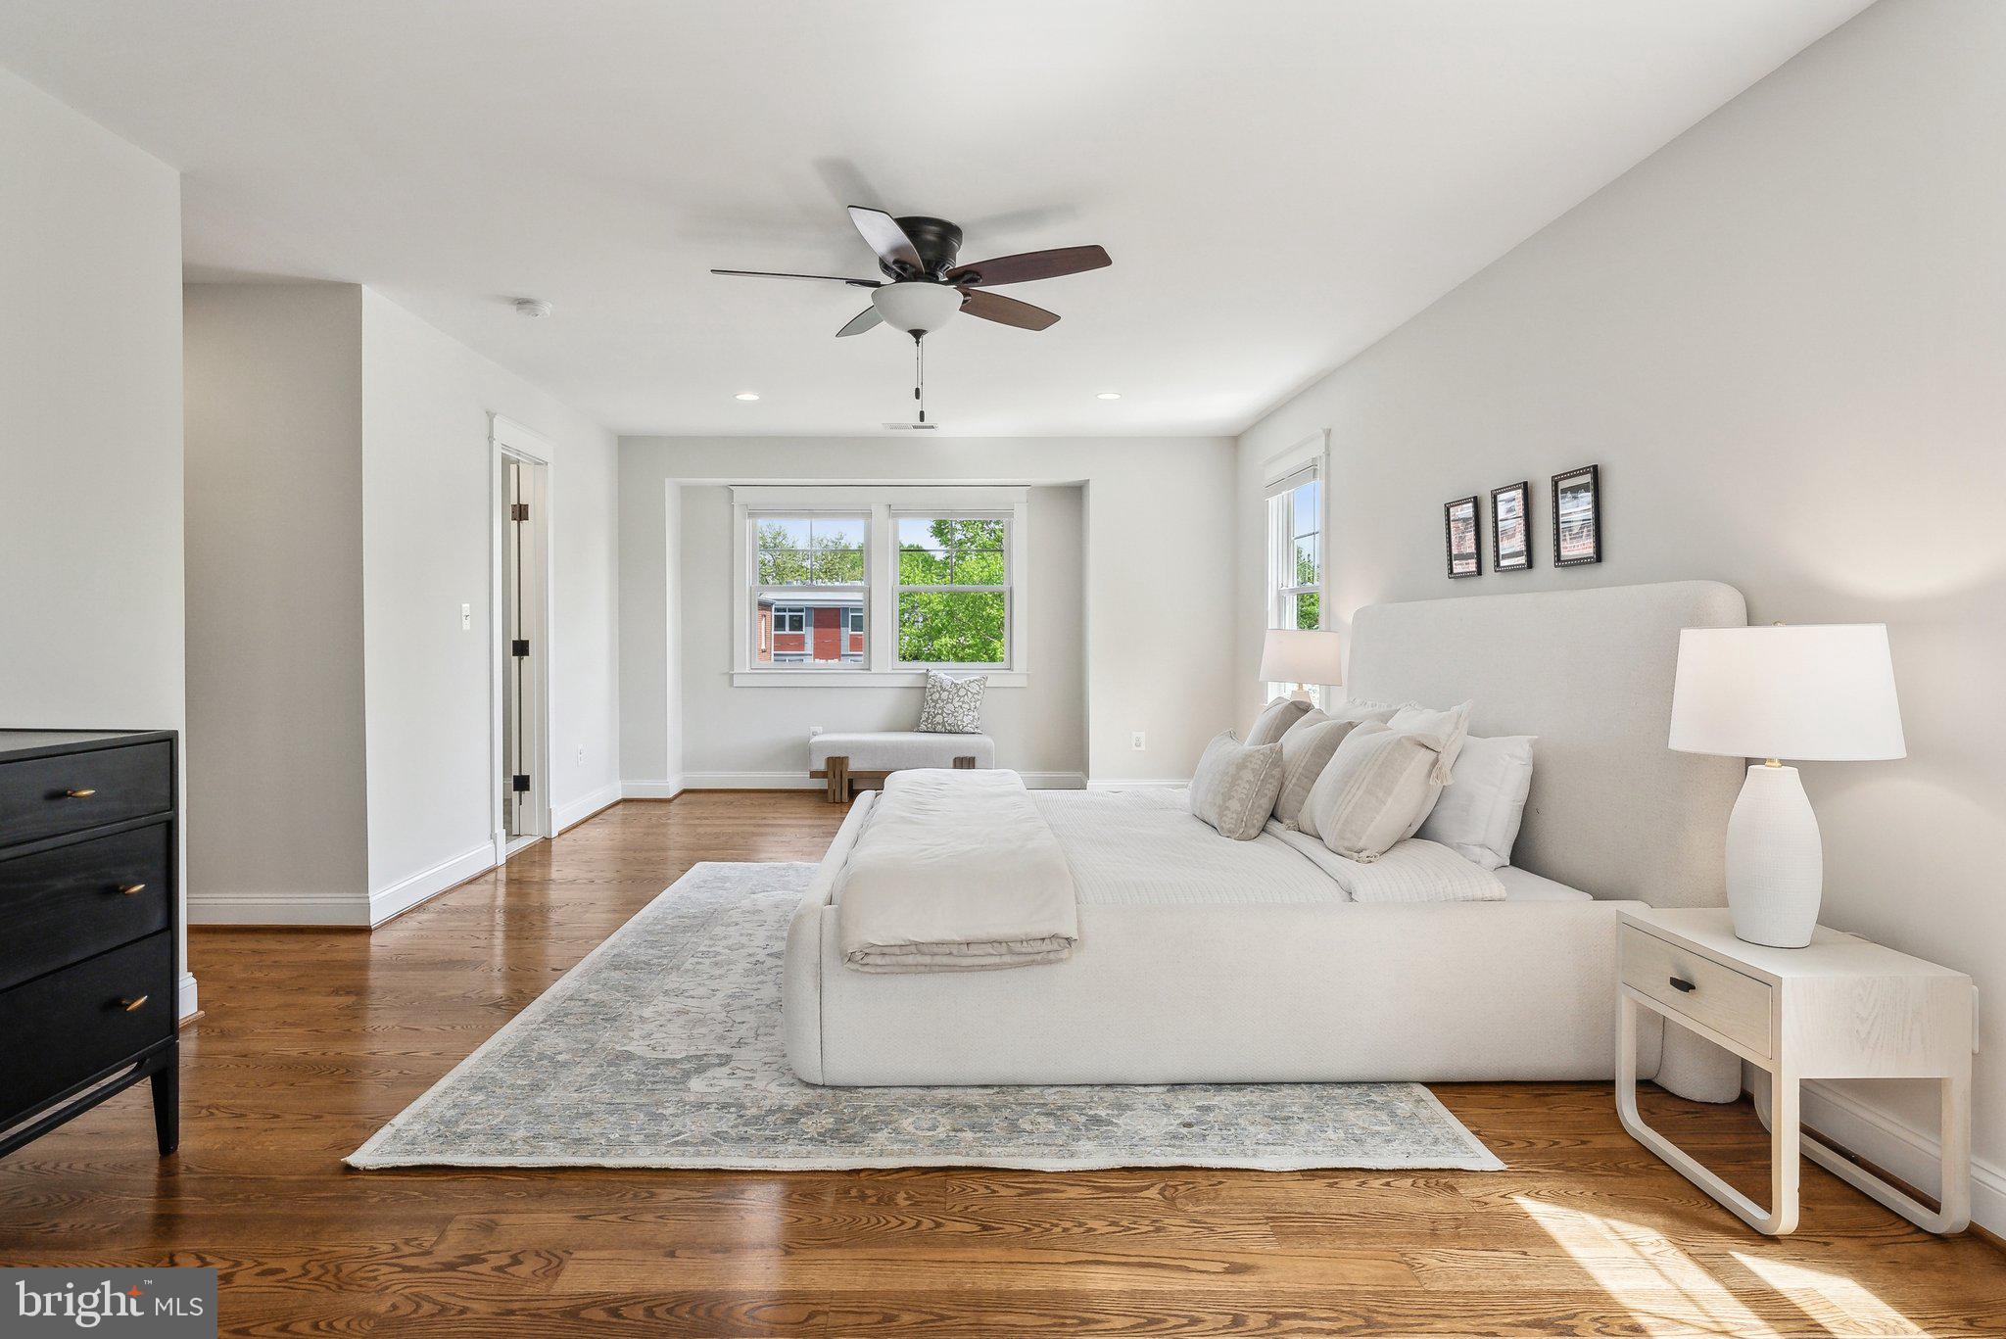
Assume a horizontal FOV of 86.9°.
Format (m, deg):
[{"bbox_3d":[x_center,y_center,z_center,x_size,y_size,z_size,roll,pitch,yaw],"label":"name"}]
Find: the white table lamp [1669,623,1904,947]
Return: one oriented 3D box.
[{"bbox_3d":[1.659,0.243,2.280,0.405,0.685,0.405,0,2,-2],"label":"white table lamp"}]

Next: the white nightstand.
[{"bbox_3d":[1.672,0.832,2.287,0.370,0.495,0.500,0,2,-2],"label":"white nightstand"}]

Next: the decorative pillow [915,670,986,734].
[{"bbox_3d":[-0.370,0.218,7.470,0.460,0.460,0.140,0,-13,-2],"label":"decorative pillow"}]

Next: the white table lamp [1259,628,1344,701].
[{"bbox_3d":[1.525,0.125,5.400,0.405,0.685,0.405,0,2,-2],"label":"white table lamp"}]

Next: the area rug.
[{"bbox_3d":[-0.193,1.017,3.775,2.490,0.012,2.970,0,2,-1],"label":"area rug"}]

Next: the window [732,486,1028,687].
[{"bbox_3d":[-0.885,-0.603,7.660,2.160,1.450,0.110,0,2,-2],"label":"window"}]

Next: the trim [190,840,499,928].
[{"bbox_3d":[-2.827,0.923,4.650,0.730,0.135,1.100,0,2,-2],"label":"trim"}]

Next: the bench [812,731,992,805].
[{"bbox_3d":[-0.688,0.669,7.330,1.250,0.440,0.460,0,2,-2],"label":"bench"}]

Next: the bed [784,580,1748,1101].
[{"bbox_3d":[0.586,0.382,3.705,2.410,1.285,2.200,0,2,-2],"label":"bed"}]

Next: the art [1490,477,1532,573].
[{"bbox_3d":[1.774,-0.492,3.690,0.025,0.295,0.220,0,2,-2],"label":"art"}]

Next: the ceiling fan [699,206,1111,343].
[{"bbox_3d":[-0.281,-1.274,3.550,1.310,0.380,1.310,0,2,-2],"label":"ceiling fan"}]

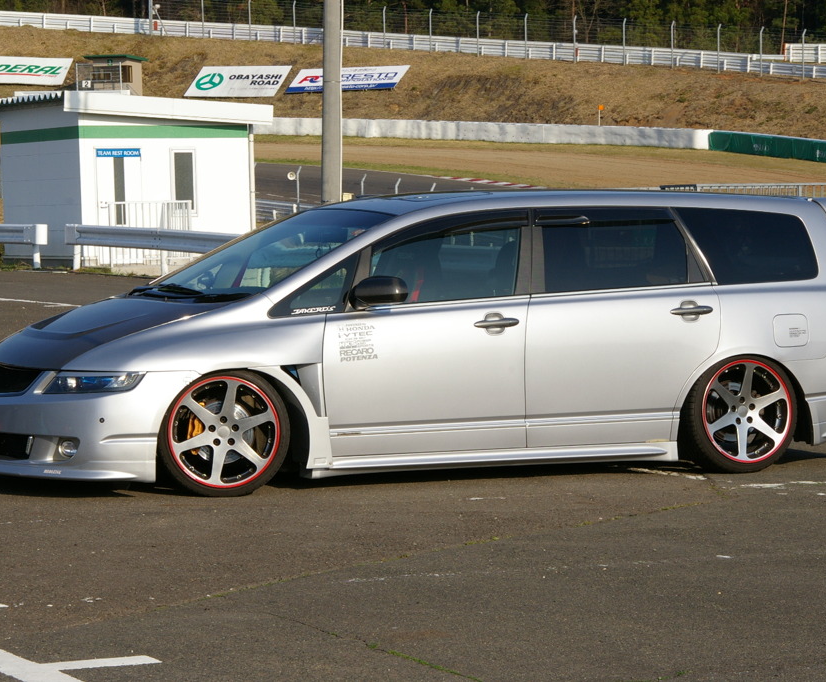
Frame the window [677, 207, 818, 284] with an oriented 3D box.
[{"bbox_3d":[1.677,-0.474,16.722,0.758,0.407,0.070,0,-18,-28],"label":"window"}]

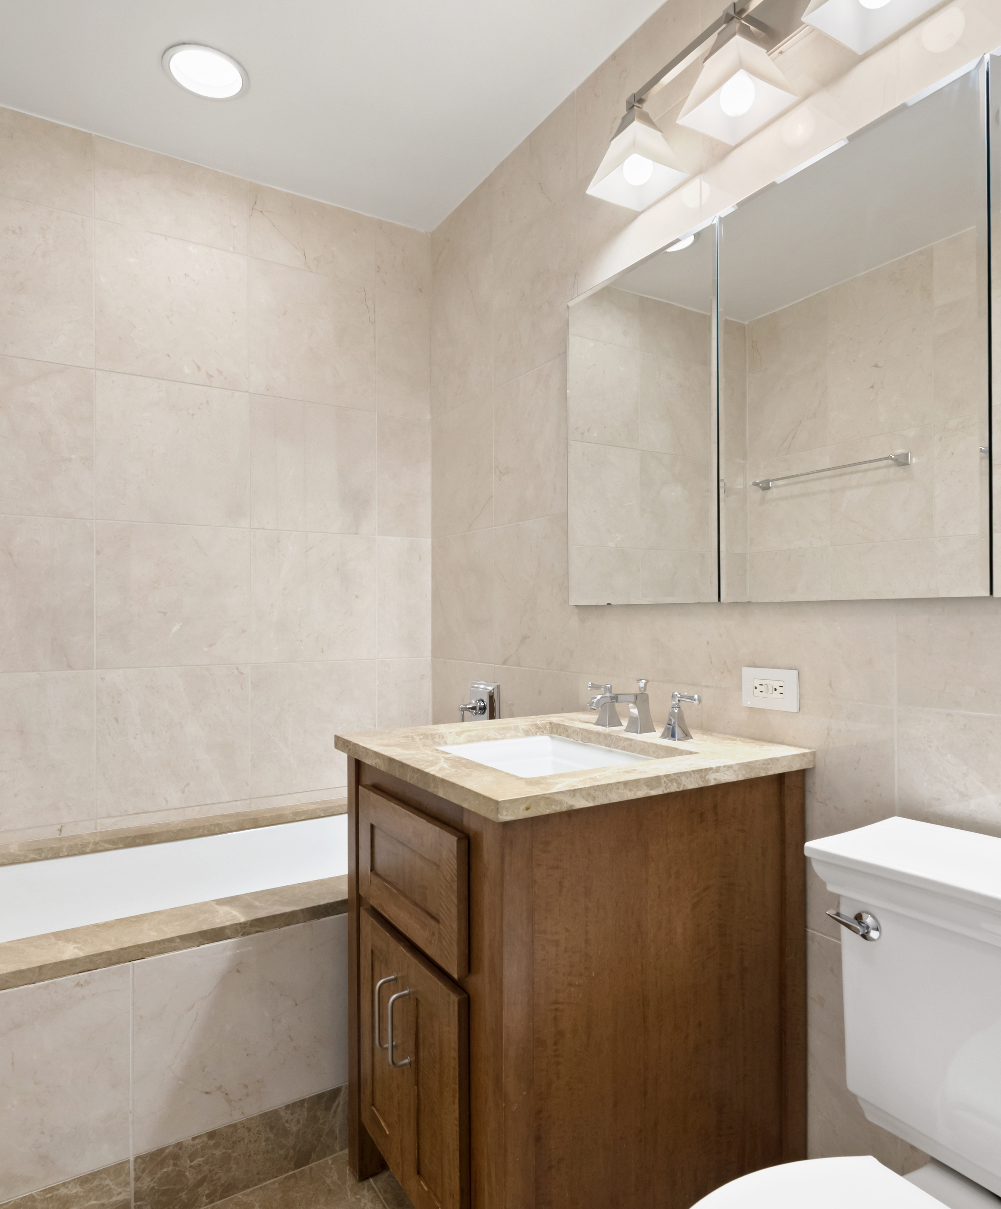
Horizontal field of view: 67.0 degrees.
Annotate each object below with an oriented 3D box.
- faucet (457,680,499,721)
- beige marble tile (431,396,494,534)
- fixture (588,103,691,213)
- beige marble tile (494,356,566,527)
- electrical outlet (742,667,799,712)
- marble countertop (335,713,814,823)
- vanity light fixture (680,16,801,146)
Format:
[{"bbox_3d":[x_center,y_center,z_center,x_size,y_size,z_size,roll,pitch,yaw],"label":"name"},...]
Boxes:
[{"bbox_3d":[-0.084,0.307,2.219,0.104,0.146,0.151,0,-1,-32],"label":"faucet"},{"bbox_3d":[-0.123,-0.434,2.417,0.012,0.405,0.405,0,-1,-32],"label":"beige marble tile"},{"bbox_3d":[0.285,-0.961,1.573,0.153,0.178,0.158,0,-1,-32],"label":"fixture"},{"bbox_3d":[0.092,-0.439,2.072,0.012,0.405,0.405,0,-1,-32],"label":"beige marble tile"},{"bbox_3d":[0.498,0.158,1.403,0.008,0.073,0.121,0,-1,-32],"label":"electrical outlet"},{"bbox_3d":[0.109,0.276,1.422,0.646,0.030,0.630,0,-1,-32],"label":"marble countertop"},{"bbox_3d":[0.421,-0.956,1.344,0.146,0.159,0.151,0,-1,-32],"label":"vanity light fixture"}]

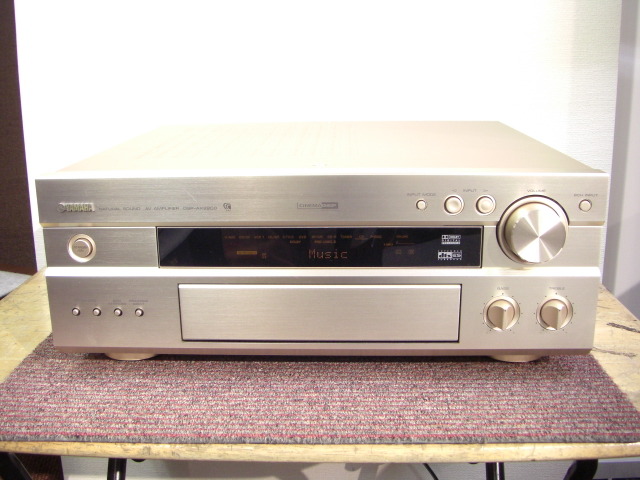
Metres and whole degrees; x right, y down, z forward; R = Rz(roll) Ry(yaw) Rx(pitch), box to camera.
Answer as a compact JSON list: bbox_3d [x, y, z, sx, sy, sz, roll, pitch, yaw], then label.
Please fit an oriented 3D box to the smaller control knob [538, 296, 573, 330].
[{"bbox_3d":[0.185,0.060,0.547,0.028,0.028,0.013,0,15,2],"label":"smaller control knob"}]

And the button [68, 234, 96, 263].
[{"bbox_3d":[-0.188,0.007,0.554,0.022,0.022,0.007,0,15,2],"label":"button"}]

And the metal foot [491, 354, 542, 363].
[{"bbox_3d":[0.170,0.087,0.620,0.054,0.020,0.054,0,15,2],"label":"metal foot"}]

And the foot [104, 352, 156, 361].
[{"bbox_3d":[-0.166,0.088,0.633,0.054,0.020,0.054,0,15,2],"label":"foot"}]

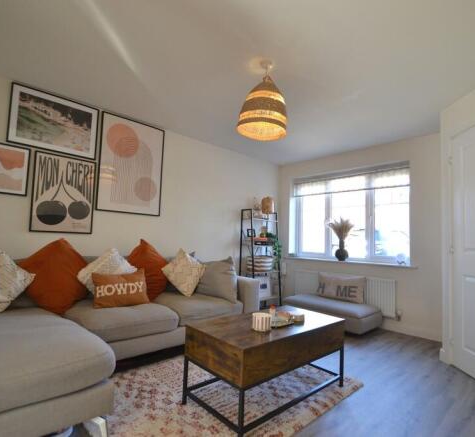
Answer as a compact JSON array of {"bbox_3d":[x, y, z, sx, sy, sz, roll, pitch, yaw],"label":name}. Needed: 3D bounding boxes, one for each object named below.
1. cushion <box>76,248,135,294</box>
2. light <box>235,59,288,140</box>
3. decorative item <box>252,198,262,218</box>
[{"bbox_3d":[-1.162,0.505,2.499,0.470,0.470,0.170,6,-25,-41],"label":"cushion"},{"bbox_3d":[0.193,-0.875,1.972,0.360,0.520,0.360,3,-4,0],"label":"light"},{"bbox_3d":[0.311,-0.174,4.241,0.130,0.310,0.120,6,-5,-43],"label":"decorative item"}]

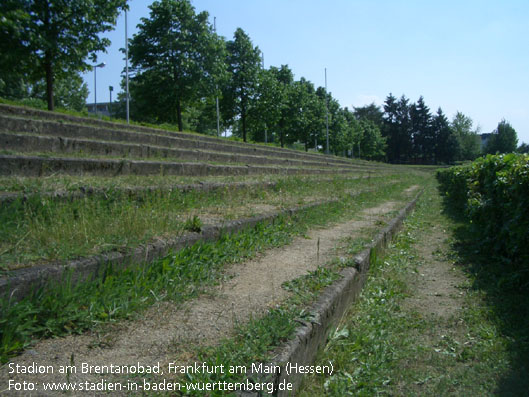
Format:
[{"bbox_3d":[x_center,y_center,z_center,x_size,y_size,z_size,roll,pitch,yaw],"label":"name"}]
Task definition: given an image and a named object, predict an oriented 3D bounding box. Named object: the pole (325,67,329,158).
[{"bbox_3d":[6.694,-9.212,56.821,0.180,9.160,0.180,-1,2,0],"label":"pole"}]

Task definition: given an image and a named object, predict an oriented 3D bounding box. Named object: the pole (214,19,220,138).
[{"bbox_3d":[-2.711,-7.051,30.864,0.140,6.980,0.140,-1,2,0],"label":"pole"}]

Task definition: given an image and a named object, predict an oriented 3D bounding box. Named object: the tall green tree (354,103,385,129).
[{"bbox_3d":[20.892,-13.194,106.766,6.600,12.000,6.300,-1,2,0],"label":"tall green tree"}]

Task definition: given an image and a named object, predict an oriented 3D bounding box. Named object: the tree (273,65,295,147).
[{"bbox_3d":[1.531,-7.432,42.870,2.300,6.670,2.400,-1,2,0],"label":"tree"}]

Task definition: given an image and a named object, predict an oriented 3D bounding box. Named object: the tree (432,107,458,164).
[{"bbox_3d":[39.916,-13.834,117.748,5.600,12.900,5.500,-1,2,0],"label":"tree"}]

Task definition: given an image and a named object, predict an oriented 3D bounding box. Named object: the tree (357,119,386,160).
[{"bbox_3d":[16.341,-9.002,81.873,4.500,6.510,4.500,-1,2,0],"label":"tree"}]

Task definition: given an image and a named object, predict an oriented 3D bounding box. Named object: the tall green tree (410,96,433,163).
[{"bbox_3d":[34.714,-14.991,117.708,5.000,15.000,5.000,-1,2,0],"label":"tall green tree"}]

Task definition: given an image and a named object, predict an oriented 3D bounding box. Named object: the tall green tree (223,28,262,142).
[{"bbox_3d":[-1.428,-7.495,35.352,3.100,7.560,3.100,-1,2,0],"label":"tall green tree"}]

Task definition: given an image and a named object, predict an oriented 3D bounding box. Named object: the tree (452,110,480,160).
[{"bbox_3d":[45.841,-14.019,121.764,6.700,12.090,6.500,-1,2,0],"label":"tree"}]

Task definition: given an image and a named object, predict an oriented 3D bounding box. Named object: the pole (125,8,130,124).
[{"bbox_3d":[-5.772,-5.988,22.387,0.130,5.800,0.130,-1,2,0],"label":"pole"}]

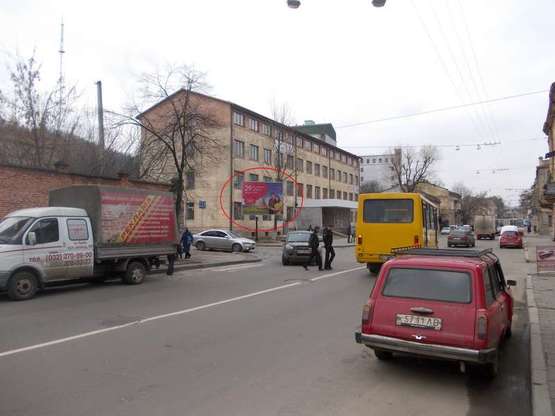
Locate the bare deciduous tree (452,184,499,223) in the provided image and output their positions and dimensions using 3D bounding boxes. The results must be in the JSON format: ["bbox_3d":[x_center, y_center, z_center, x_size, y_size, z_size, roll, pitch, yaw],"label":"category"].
[{"bbox_3d":[52.114,0.200,118.256,10.800,13.300,9.800,-1,-3,29],"label":"bare deciduous tree"}]

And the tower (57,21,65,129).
[{"bbox_3d":[-290.107,-169.494,608.587,10.000,170.000,10.000,-2,-3,30],"label":"tower"}]

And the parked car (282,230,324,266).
[{"bbox_3d":[1.073,1.952,21.477,1.750,1.510,4.200,0,-2,0],"label":"parked car"}]

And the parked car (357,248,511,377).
[{"bbox_3d":[2.690,1.430,7.031,1.640,1.490,4.100,-1,-3,30],"label":"parked car"}]

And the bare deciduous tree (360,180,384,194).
[{"bbox_3d":[20.109,-0.155,95.111,7.000,12.000,7.000,-1,-3,29],"label":"bare deciduous tree"}]

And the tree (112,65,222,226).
[{"bbox_3d":[-6.315,-2.770,26.158,6.200,11.000,6.000,1,-3,-14],"label":"tree"}]

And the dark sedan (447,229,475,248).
[{"bbox_3d":[16.323,2.682,39.338,1.750,1.480,4.400,-1,-3,29],"label":"dark sedan"}]

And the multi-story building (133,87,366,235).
[{"bbox_3d":[-0.557,-4.158,69.449,14.000,17.200,41.500,-2,-3,30],"label":"multi-story building"}]

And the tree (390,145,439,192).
[{"bbox_3d":[19.447,-1.899,64.246,5.900,12.800,5.900,-1,-3,29],"label":"tree"}]

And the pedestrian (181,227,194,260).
[{"bbox_3d":[-4.793,1.856,23.839,0.600,1.660,0.420,-2,-3,37],"label":"pedestrian"}]

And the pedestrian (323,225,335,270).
[{"bbox_3d":[2.103,1.644,18.343,0.550,1.790,0.500,-1,-3,14],"label":"pedestrian"}]

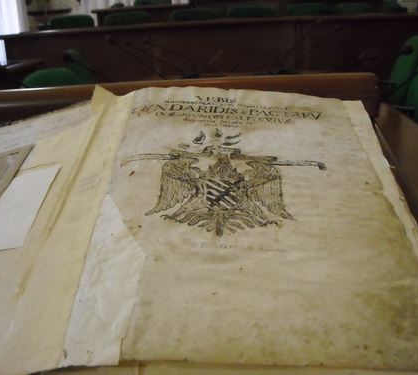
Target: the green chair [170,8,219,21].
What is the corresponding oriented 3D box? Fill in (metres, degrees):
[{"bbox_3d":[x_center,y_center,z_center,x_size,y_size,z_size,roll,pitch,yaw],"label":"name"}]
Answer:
[{"bbox_3d":[-0.117,-1.226,4.849,0.540,0.910,0.570,-3,21,0],"label":"green chair"}]

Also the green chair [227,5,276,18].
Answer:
[{"bbox_3d":[0.442,-1.285,4.919,0.540,0.910,0.570,-3,21,0],"label":"green chair"}]

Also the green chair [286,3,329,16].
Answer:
[{"bbox_3d":[1.008,-1.334,4.999,0.540,0.910,0.570,-3,21,0],"label":"green chair"}]

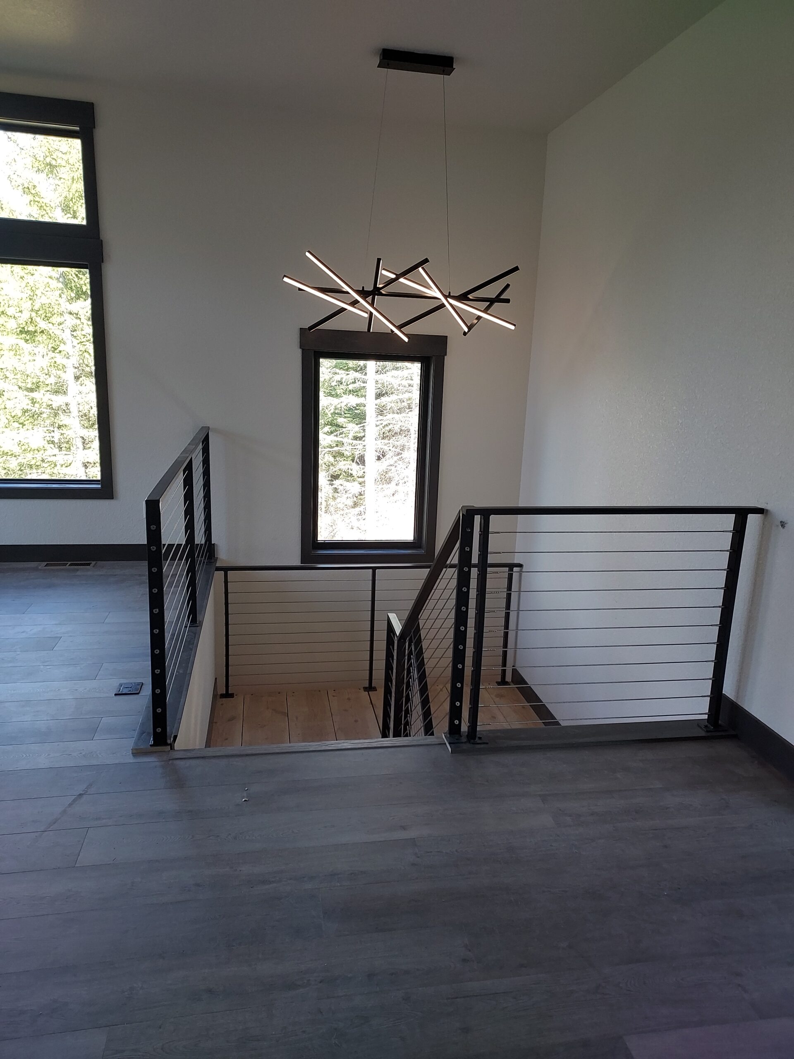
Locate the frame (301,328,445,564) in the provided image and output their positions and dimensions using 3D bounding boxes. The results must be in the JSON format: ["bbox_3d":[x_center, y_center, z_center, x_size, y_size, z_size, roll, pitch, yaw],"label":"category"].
[{"bbox_3d":[-0.199,-0.584,5.454,1.058,1.697,0.130,0,13,-11],"label":"frame"}]

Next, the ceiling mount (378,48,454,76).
[{"bbox_3d":[0.106,-2.508,3.944,0.409,0.052,0.110,0,13,-11],"label":"ceiling mount"}]

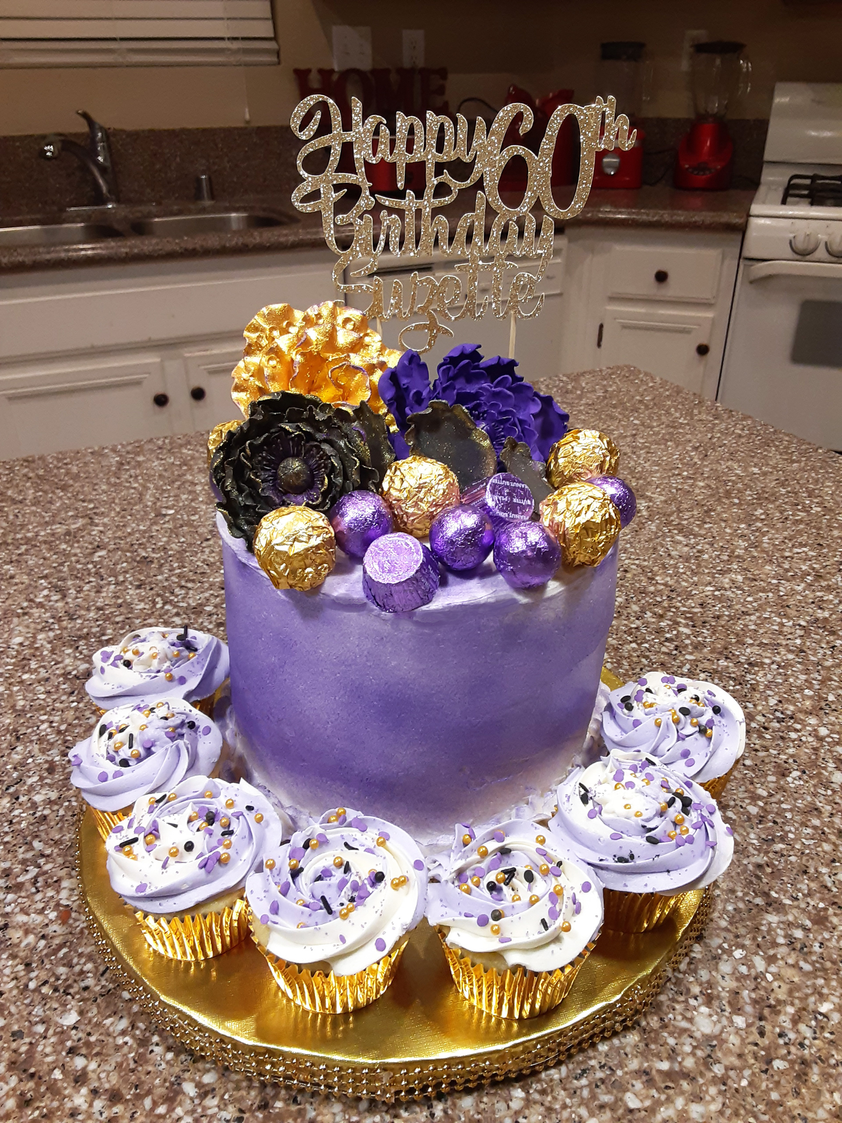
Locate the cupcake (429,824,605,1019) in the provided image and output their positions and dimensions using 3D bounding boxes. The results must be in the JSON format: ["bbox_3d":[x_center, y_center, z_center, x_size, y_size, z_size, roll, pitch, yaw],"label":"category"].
[{"bbox_3d":[0.036,0.138,0.345,0.069,0.060,0.069,-1,29,0],"label":"cupcake"}]

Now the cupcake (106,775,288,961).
[{"bbox_3d":[-0.092,0.127,0.369,0.071,0.059,0.071,-1,29,0],"label":"cupcake"}]

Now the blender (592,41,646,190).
[{"bbox_3d":[0.612,-1.353,2.670,0.195,0.390,0.185,9,30,16],"label":"blender"}]

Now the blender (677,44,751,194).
[{"bbox_3d":[0.883,-1.332,2.624,0.190,0.385,0.190,9,30,16],"label":"blender"}]

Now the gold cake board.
[{"bbox_3d":[-0.013,0.118,0.463,0.315,0.018,0.315,-1,29,0],"label":"gold cake board"}]

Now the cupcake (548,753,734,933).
[{"bbox_3d":[0.092,0.120,0.378,0.073,0.059,0.073,-1,29,0],"label":"cupcake"}]

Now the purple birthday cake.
[{"bbox_3d":[-0.004,-0.008,0.439,0.207,0.225,0.199,-1,29,0],"label":"purple birthday cake"}]

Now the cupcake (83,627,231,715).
[{"bbox_3d":[-0.138,0.071,0.468,0.072,0.062,0.072,-1,29,0],"label":"cupcake"}]

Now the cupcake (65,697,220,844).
[{"bbox_3d":[-0.127,0.101,0.414,0.070,0.062,0.070,-1,29,0],"label":"cupcake"}]

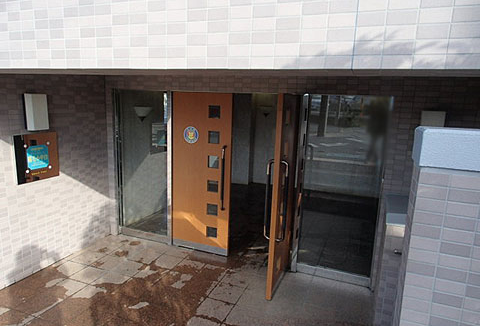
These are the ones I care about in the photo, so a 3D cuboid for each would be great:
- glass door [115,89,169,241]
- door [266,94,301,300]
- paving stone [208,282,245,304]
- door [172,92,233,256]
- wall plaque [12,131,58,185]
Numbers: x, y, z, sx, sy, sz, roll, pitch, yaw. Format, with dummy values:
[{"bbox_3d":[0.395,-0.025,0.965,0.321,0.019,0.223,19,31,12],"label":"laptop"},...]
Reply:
[{"bbox_3d":[-1.271,0.011,4.604,0.770,1.892,0.040,6,11,21],"label":"glass door"},{"bbox_3d":[0.461,0.308,3.554,0.053,1.973,0.776,6,11,21],"label":"door"},{"bbox_3d":[-0.128,1.338,3.536,0.306,0.043,0.308,6,11,21],"label":"paving stone"},{"bbox_3d":[-0.467,0.143,4.272,0.784,1.973,0.055,6,11,21],"label":"door"},{"bbox_3d":[-2.127,-0.059,3.676,0.025,0.503,0.499,6,11,21],"label":"wall plaque"}]

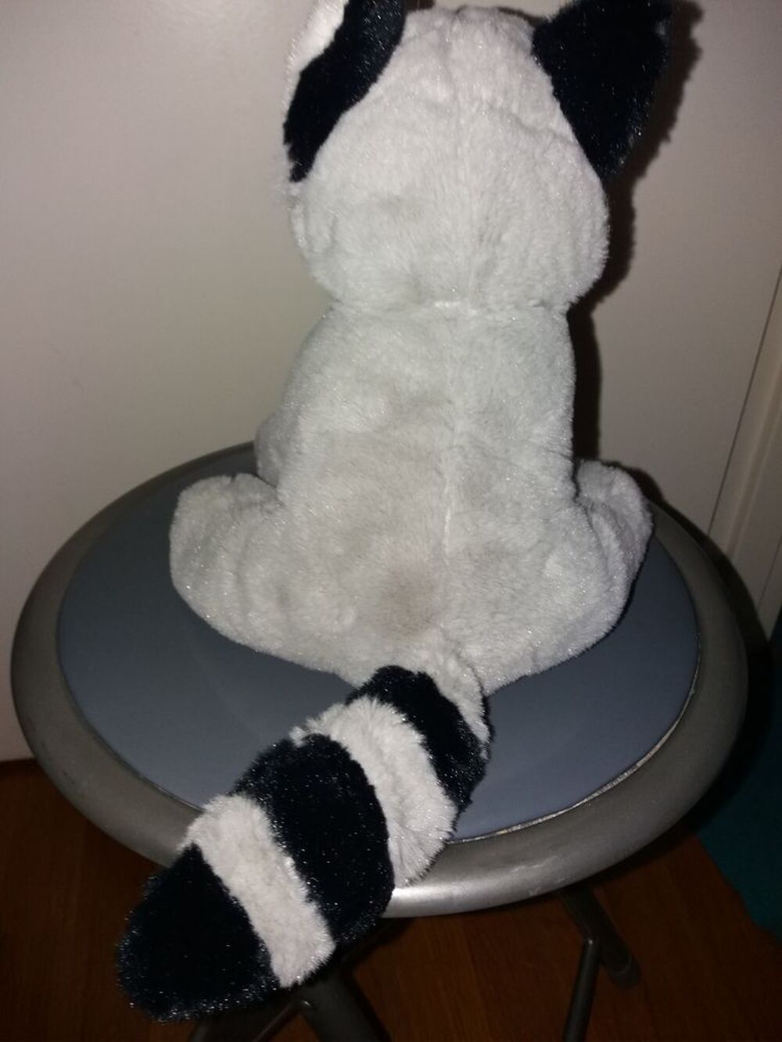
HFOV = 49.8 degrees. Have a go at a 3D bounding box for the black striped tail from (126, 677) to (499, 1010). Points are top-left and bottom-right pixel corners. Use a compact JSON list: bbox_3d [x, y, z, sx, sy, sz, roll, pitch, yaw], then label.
[{"bbox_3d":[-0.021,0.094,0.259,0.058,0.056,0.124,26,44,34],"label":"black striped tail"}]

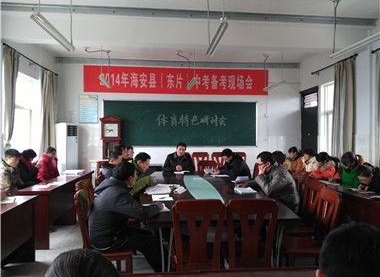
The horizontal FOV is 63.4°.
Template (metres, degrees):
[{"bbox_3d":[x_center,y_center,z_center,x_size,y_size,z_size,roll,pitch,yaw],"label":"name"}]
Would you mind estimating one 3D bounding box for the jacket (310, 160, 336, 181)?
[{"bbox_3d":[2.300,0.644,5.200,0.450,0.560,0.520,0,0,-18],"label":"jacket"}]

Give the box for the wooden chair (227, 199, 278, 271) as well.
[{"bbox_3d":[0.500,0.957,2.580,0.420,0.980,0.480,0,0,-5],"label":"wooden chair"}]

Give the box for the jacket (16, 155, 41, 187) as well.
[{"bbox_3d":[-2.480,0.600,4.750,0.430,0.580,0.500,0,0,0],"label":"jacket"}]

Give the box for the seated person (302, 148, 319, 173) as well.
[{"bbox_3d":[2.300,0.820,5.950,0.700,1.220,0.500,0,0,-9],"label":"seated person"}]

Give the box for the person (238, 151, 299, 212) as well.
[{"bbox_3d":[0.930,0.800,3.600,0.740,1.260,0.550,0,0,-7],"label":"person"}]

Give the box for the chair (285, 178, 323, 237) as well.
[{"bbox_3d":[1.110,0.970,3.420,0.500,0.960,0.430,0,0,-5],"label":"chair"}]

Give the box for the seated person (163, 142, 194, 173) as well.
[{"bbox_3d":[-0.230,0.785,6.050,0.600,1.320,0.720,0,0,-2],"label":"seated person"}]

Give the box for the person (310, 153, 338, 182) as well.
[{"bbox_3d":[2.360,0.830,5.330,0.720,1.190,0.530,0,0,-13],"label":"person"}]

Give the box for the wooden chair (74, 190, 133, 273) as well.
[{"bbox_3d":[-0.765,0.970,2.870,0.500,0.960,0.440,0,0,-5],"label":"wooden chair"}]

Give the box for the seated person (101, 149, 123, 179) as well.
[{"bbox_3d":[-1.270,0.793,5.400,0.750,1.280,0.520,0,0,-5],"label":"seated person"}]

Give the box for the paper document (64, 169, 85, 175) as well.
[{"bbox_3d":[-2.330,0.660,6.150,0.360,0.020,0.360,0,0,-5],"label":"paper document"}]

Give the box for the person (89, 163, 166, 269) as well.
[{"bbox_3d":[-0.565,0.830,2.870,0.780,1.250,0.540,0,0,-8],"label":"person"}]

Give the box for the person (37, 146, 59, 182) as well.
[{"bbox_3d":[-2.440,0.790,5.250,0.700,1.270,0.520,0,0,6],"label":"person"}]

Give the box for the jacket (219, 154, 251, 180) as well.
[{"bbox_3d":[0.800,0.610,5.600,0.500,0.620,0.550,0,0,-39],"label":"jacket"}]

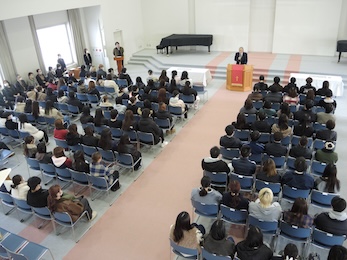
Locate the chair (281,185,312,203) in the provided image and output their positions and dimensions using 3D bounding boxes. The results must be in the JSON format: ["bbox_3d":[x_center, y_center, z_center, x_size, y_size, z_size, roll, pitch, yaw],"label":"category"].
[{"bbox_3d":[2.480,1.390,5.789,0.520,0.780,0.520,8,29,24],"label":"chair"}]

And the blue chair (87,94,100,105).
[{"bbox_3d":[-3.111,-1.130,11.621,0.520,0.780,0.520,8,29,24],"label":"blue chair"}]

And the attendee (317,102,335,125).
[{"bbox_3d":[4.470,-0.228,8.359,0.500,1.290,0.770,9,29,23],"label":"attendee"}]

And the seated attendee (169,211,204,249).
[{"bbox_3d":[0.311,1.686,4.645,0.500,1.250,0.740,8,30,24],"label":"seated attendee"}]

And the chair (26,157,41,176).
[{"bbox_3d":[-3.421,1.005,7.409,0.515,0.775,0.525,9,29,23],"label":"chair"}]

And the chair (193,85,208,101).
[{"bbox_3d":[1.079,-1.463,11.171,0.485,0.765,0.490,9,30,23],"label":"chair"}]

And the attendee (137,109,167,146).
[{"bbox_3d":[-0.577,-0.039,8.034,0.560,1.380,0.820,8,30,24],"label":"attendee"}]

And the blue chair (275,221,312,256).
[{"bbox_3d":[2.085,1.744,4.839,0.485,0.765,0.490,9,30,23],"label":"blue chair"}]

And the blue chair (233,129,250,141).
[{"bbox_3d":[1.908,0.236,7.779,0.485,0.765,0.490,9,30,23],"label":"blue chair"}]

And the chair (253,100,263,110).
[{"bbox_3d":[2.892,-0.710,9.885,0.520,0.780,0.520,8,29,24],"label":"chair"}]

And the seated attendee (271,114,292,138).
[{"bbox_3d":[2.971,0.111,7.768,0.520,1.300,0.740,8,29,22],"label":"seated attendee"}]

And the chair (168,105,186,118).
[{"bbox_3d":[0.180,-0.598,10.214,0.515,0.775,0.525,9,29,23],"label":"chair"}]

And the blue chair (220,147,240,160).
[{"bbox_3d":[1.540,0.718,7.384,0.515,0.775,0.525,9,29,23],"label":"blue chair"}]

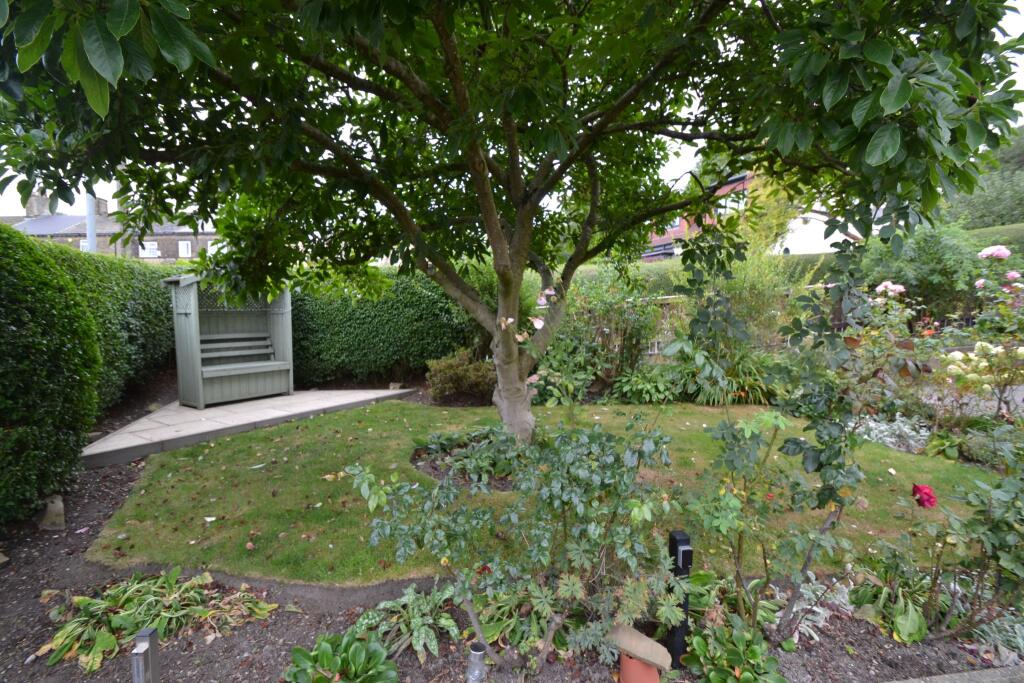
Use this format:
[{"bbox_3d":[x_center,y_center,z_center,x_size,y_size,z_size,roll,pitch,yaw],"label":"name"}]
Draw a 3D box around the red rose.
[{"bbox_3d":[1.760,0.660,1.820,0.080,0.088,0.078,-2,4,-30],"label":"red rose"}]

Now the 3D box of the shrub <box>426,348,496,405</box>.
[{"bbox_3d":[-0.775,0.530,7.100,1.300,0.860,1.100,0,4,0],"label":"shrub"}]

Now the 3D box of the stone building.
[{"bbox_3d":[-29.500,-7.100,32.000,14.500,7.600,7.500,1,4,2],"label":"stone building"}]

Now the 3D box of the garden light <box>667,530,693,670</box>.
[{"bbox_3d":[0.690,1.055,1.755,0.060,0.570,0.085,0,4,-9],"label":"garden light"}]

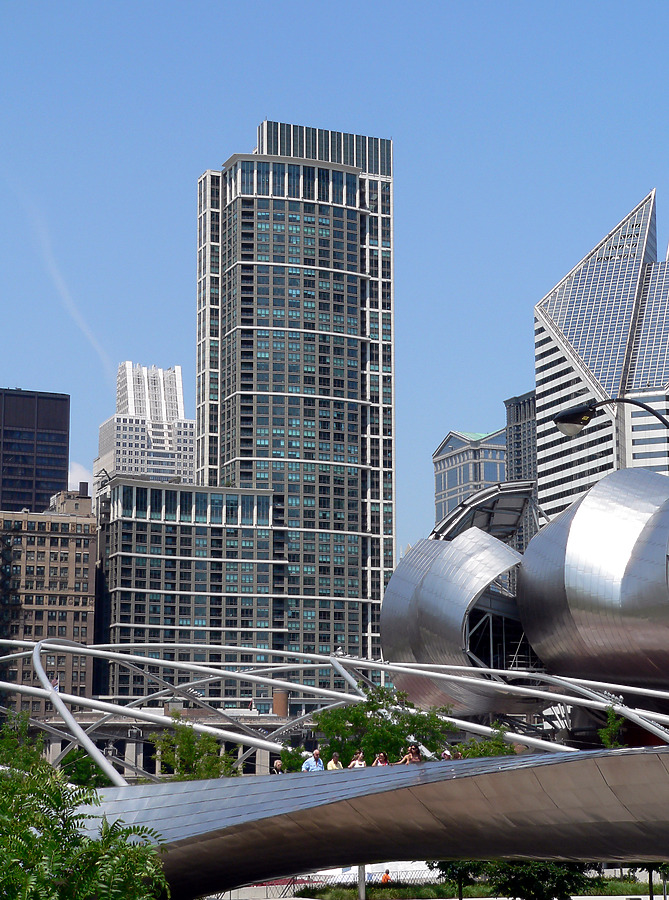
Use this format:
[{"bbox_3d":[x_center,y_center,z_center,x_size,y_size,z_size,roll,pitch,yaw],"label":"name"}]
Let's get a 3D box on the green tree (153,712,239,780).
[{"bbox_3d":[-5.245,12.731,64.550,3.500,5.590,3.400,1,-12,-4],"label":"green tree"}]

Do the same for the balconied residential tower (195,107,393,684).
[{"bbox_3d":[-9.180,1.866,471.520,56.000,192.500,32.000,4,-12,-20],"label":"balconied residential tower"}]

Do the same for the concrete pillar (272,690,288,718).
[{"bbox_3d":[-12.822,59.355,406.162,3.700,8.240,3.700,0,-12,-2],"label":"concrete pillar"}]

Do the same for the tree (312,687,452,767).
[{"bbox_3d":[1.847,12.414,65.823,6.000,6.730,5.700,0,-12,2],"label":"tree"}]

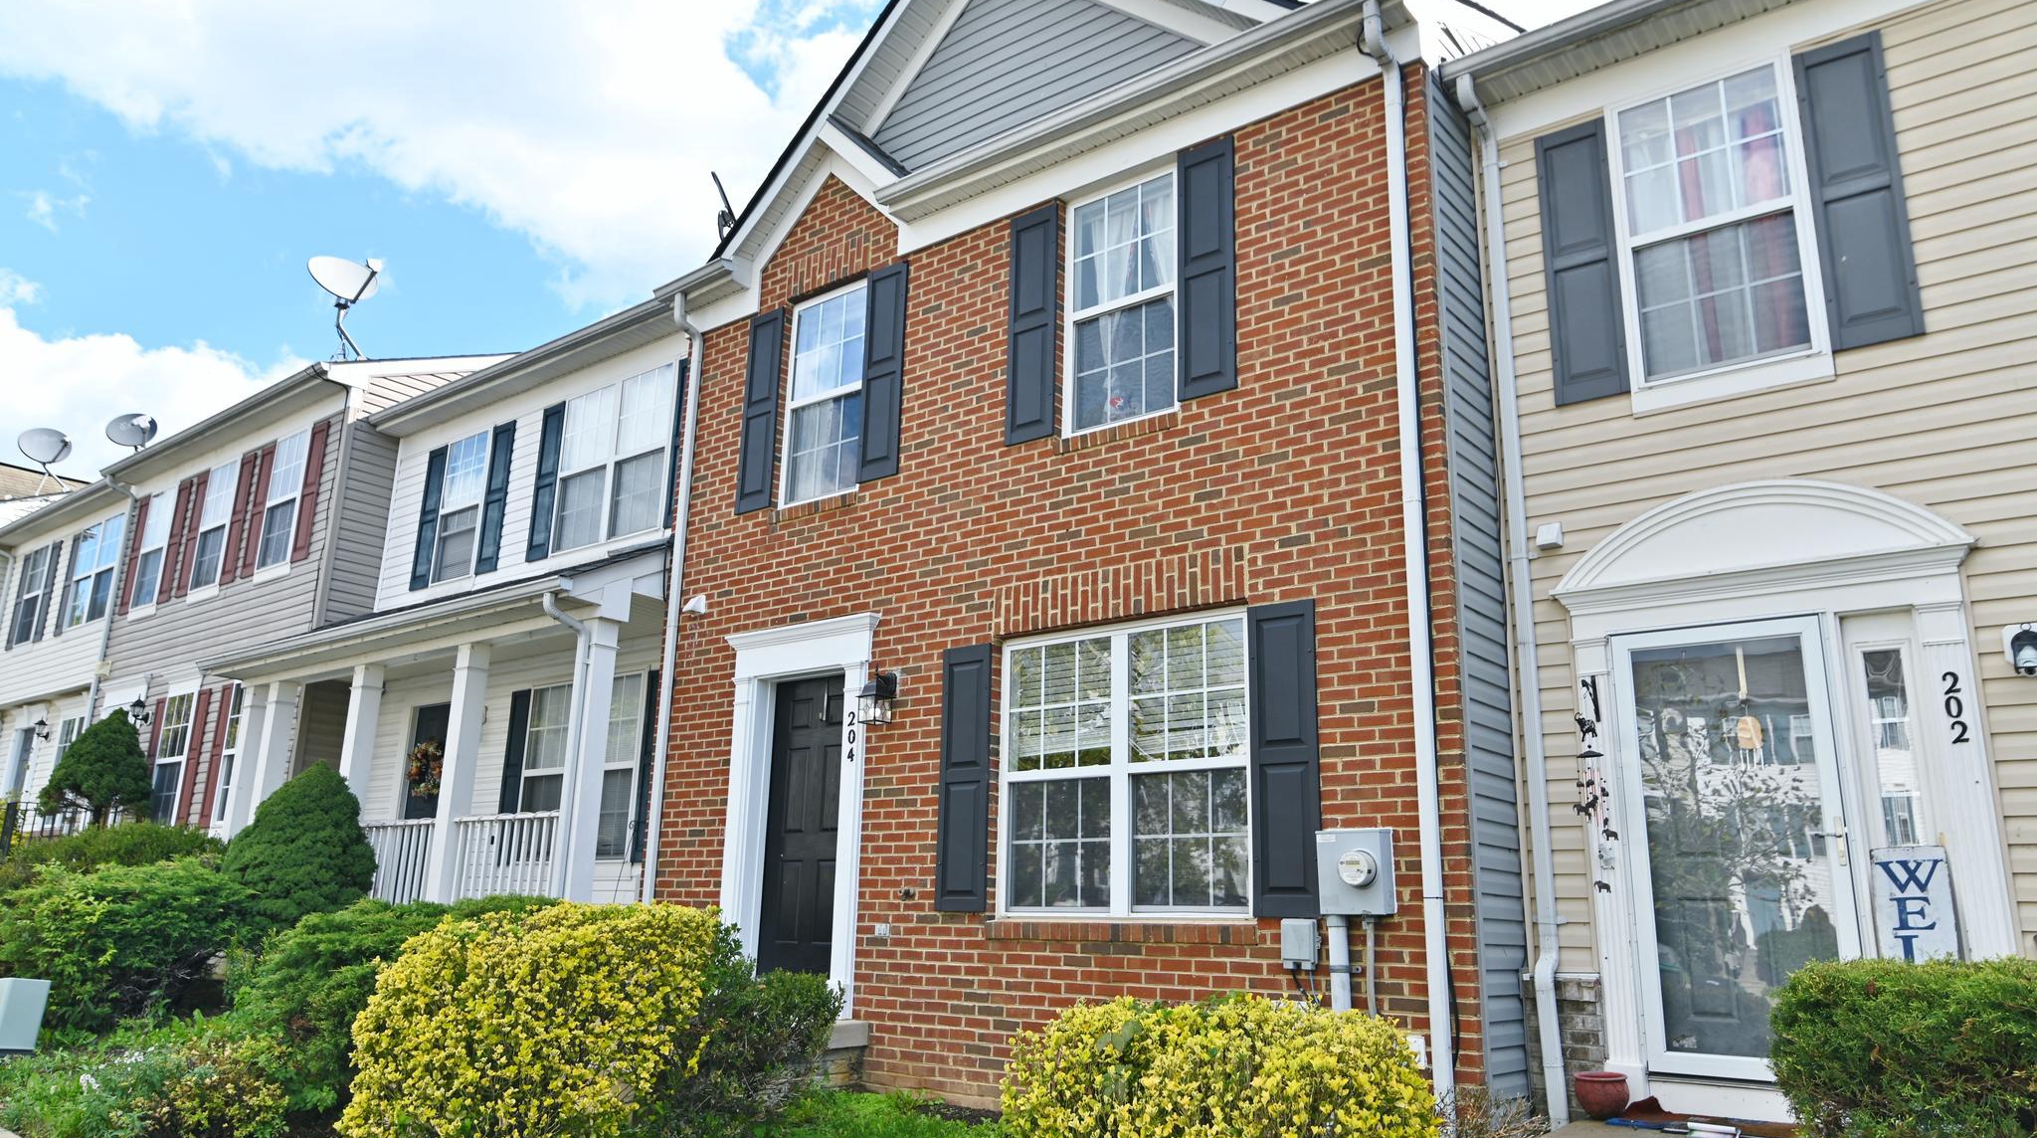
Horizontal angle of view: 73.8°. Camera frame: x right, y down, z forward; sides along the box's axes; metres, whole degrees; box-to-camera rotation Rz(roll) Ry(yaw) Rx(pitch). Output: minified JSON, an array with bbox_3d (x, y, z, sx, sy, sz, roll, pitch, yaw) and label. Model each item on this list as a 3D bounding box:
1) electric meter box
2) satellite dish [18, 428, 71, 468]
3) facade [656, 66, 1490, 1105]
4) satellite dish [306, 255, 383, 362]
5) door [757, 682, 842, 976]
[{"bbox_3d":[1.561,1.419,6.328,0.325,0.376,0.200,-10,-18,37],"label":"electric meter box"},{"bbox_3d":[-16.382,-2.112,23.003,0.620,0.620,0.850,-8,-17,31],"label":"satellite dish"},{"bbox_3d":[-0.259,-0.065,8.457,6.080,6.360,0.280,-10,-18,37],"label":"facade"},{"bbox_3d":[-7.347,-2.957,14.912,0.700,1.180,0.830,-9,-18,35],"label":"satellite dish"},{"bbox_3d":[-1.361,1.735,9.061,0.914,2.040,0.060,-10,-18,37],"label":"door"}]

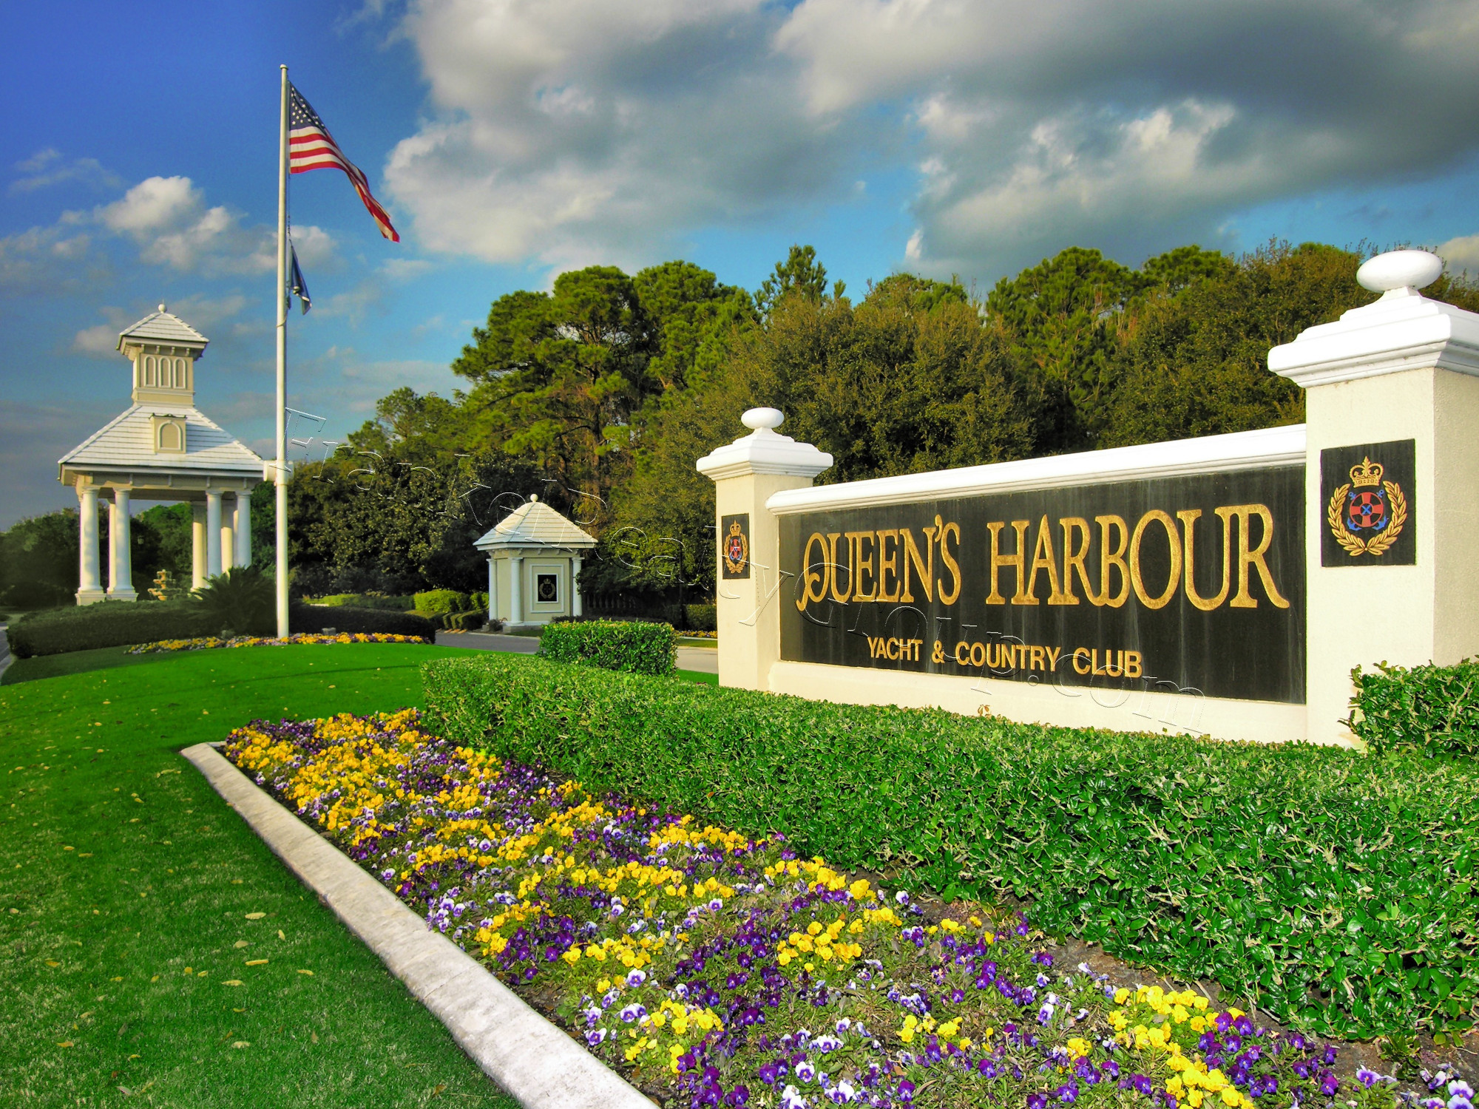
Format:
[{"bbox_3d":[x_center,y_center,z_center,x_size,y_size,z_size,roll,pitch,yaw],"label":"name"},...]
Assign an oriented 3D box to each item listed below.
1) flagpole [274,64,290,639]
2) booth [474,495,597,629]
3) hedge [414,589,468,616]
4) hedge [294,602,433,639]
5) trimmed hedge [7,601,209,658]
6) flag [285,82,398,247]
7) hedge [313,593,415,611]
[{"bbox_3d":[-8.454,-3.768,19.000,0.200,10.650,0.200,0,-2,-34],"label":"flagpole"},{"bbox_3d":[-7.259,0.267,36.500,3.300,4.650,3.300,0,-2,-34],"label":"booth"},{"bbox_3d":[-13.000,2.080,44.500,2.200,1.100,1.400,0,-2,-18],"label":"hedge"},{"bbox_3d":[-7.850,1.400,21.300,2.750,0.680,1.100,-1,-2,-2],"label":"hedge"},{"bbox_3d":[-12.100,1.510,20.000,3.300,0.750,1.300,0,-2,-30],"label":"trimmed hedge"},{"bbox_3d":[-7.720,-7.650,20.000,2.000,2.900,0.500,0,-2,-13],"label":"flag"},{"bbox_3d":[-17.100,2.200,46.500,4.800,1.000,1.400,0,-2,-18],"label":"hedge"}]

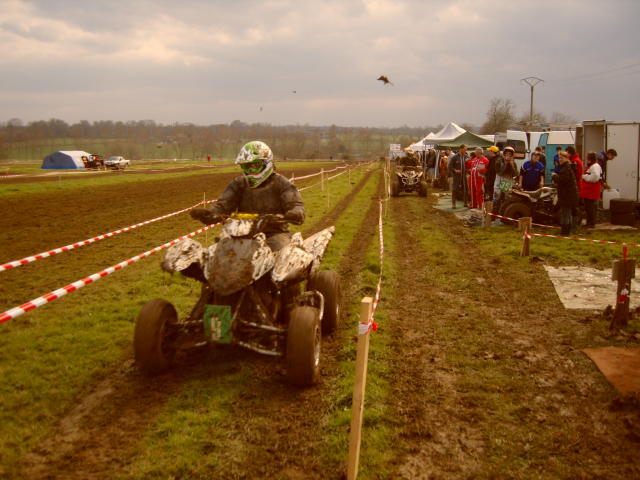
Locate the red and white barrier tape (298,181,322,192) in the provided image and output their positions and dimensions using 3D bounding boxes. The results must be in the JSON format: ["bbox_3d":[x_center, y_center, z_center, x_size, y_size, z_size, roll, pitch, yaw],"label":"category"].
[{"bbox_3d":[-0.174,-1.250,14.744,0.050,0.120,4.600,1,7,6],"label":"red and white barrier tape"}]

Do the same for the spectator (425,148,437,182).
[{"bbox_3d":[5.550,-3.742,32.500,0.420,1.720,0.550,8,11,44],"label":"spectator"}]

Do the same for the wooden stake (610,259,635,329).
[{"bbox_3d":[2.605,0.463,5.550,0.200,0.610,0.140,2,8,18],"label":"wooden stake"}]

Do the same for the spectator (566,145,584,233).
[{"bbox_3d":[5.270,-1.046,13.400,0.420,1.750,0.550,4,8,25],"label":"spectator"}]

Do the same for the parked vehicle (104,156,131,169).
[{"bbox_3d":[-26.200,-9.979,83.408,1.720,1.660,4.600,1,7,10],"label":"parked vehicle"}]

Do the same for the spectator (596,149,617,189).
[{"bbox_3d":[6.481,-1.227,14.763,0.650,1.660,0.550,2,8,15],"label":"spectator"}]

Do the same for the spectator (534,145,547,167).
[{"bbox_3d":[5.603,-1.494,16.544,0.500,1.750,0.340,1,7,11],"label":"spectator"}]

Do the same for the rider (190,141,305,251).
[{"bbox_3d":[-0.520,-0.153,5.071,0.850,1.240,0.800,1,7,8],"label":"rider"}]

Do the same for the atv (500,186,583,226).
[{"bbox_3d":[4.920,-0.899,14.402,1.750,1.080,1.130,-1,7,-7],"label":"atv"}]

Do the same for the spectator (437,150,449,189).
[{"bbox_3d":[5.395,-3.105,28.500,0.530,1.680,0.400,5,9,32],"label":"spectator"}]

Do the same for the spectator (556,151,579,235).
[{"bbox_3d":[4.796,-0.923,12.535,0.350,1.620,0.480,0,7,3],"label":"spectator"}]

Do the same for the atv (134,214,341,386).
[{"bbox_3d":[-0.525,0.308,4.939,1.200,1.100,1.760,1,7,8],"label":"atv"}]

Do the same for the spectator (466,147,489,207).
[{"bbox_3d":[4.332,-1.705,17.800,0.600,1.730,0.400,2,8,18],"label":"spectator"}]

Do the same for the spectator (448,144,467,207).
[{"bbox_3d":[3.788,-1.723,17.700,0.560,1.770,0.420,-4,9,-27],"label":"spectator"}]

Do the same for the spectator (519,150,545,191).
[{"bbox_3d":[5.010,-1.287,15.310,0.600,1.640,0.450,1,7,8],"label":"spectator"}]

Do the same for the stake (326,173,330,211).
[{"bbox_3d":[0.244,-1.401,18.500,0.045,1.060,0.045,-1,7,-6],"label":"stake"}]

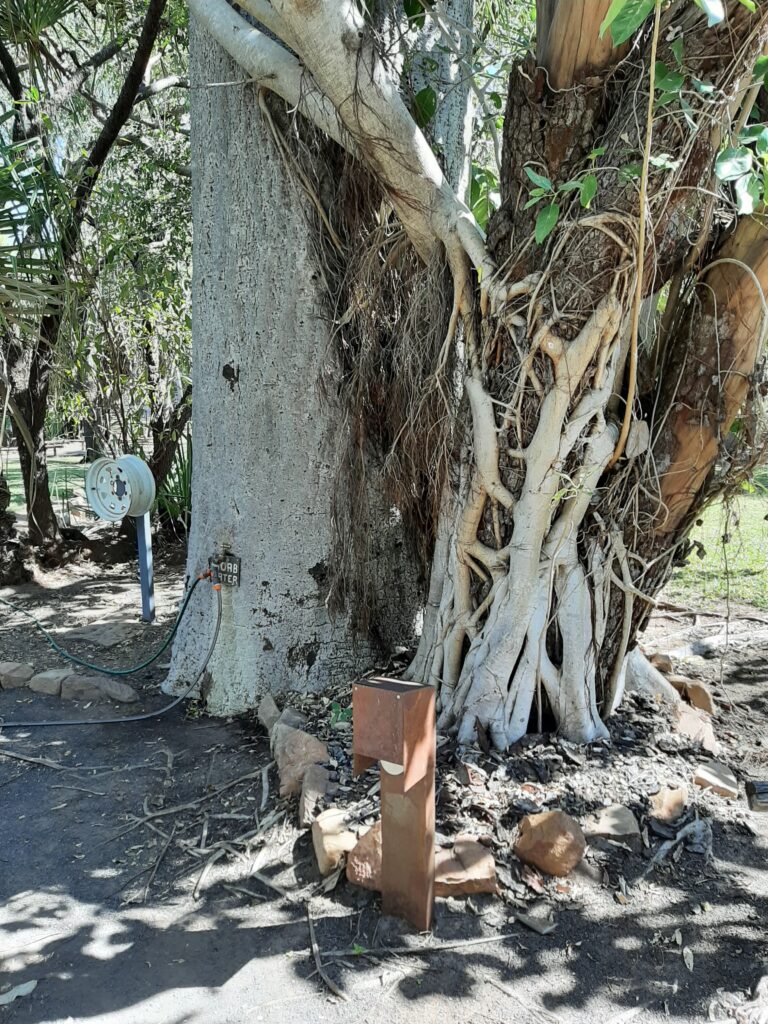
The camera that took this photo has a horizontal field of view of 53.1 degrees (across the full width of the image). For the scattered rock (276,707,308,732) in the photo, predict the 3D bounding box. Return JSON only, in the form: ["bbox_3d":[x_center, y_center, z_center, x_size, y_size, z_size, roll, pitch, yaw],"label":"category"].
[{"bbox_3d":[-0.411,0.946,3.458,0.140,0.124,0.130,-3,9,-15],"label":"scattered rock"}]

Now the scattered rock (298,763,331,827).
[{"bbox_3d":[-0.256,1.045,2.852,0.110,0.140,0.250,1,9,8],"label":"scattered rock"}]

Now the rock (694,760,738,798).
[{"bbox_3d":[1.285,1.032,2.973,0.160,0.090,0.160,6,10,35],"label":"rock"}]

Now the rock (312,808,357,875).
[{"bbox_3d":[-0.161,1.067,2.495,0.138,0.179,0.170,-2,9,-10],"label":"rock"}]

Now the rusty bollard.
[{"bbox_3d":[0.029,0.831,2.164,0.153,0.770,0.195,5,10,28],"label":"rusty bollard"}]

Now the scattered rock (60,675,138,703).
[{"bbox_3d":[-1.441,0.894,3.902,0.375,0.125,0.170,0,9,-3],"label":"scattered rock"}]

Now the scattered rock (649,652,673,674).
[{"bbox_3d":[1.499,0.827,4.186,0.123,0.111,0.130,0,9,0],"label":"scattered rock"}]

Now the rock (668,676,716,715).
[{"bbox_3d":[1.463,0.880,3.675,0.196,0.164,0.200,0,9,0],"label":"rock"}]

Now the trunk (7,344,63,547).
[{"bbox_3d":[-3.270,-0.632,7.186,0.460,1.950,0.400,0,9,0],"label":"trunk"}]

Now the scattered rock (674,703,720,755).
[{"bbox_3d":[1.370,0.947,3.370,0.140,0.140,0.240,-3,9,-20],"label":"scattered rock"}]

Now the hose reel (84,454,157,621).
[{"bbox_3d":[-1.667,0.193,5.054,0.415,1.133,0.305,4,10,28],"label":"hose reel"}]

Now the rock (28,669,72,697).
[{"bbox_3d":[-1.716,0.877,3.961,0.197,0.120,0.170,0,9,0],"label":"rock"}]

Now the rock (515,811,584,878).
[{"bbox_3d":[0.536,1.069,2.486,0.221,0.170,0.190,0,9,0],"label":"rock"}]

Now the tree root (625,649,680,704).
[{"bbox_3d":[1.309,0.802,3.750,0.260,0.250,0.230,3,10,20],"label":"tree root"}]

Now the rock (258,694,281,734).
[{"bbox_3d":[-0.519,0.917,3.485,0.095,0.174,0.110,-3,9,-15],"label":"rock"}]

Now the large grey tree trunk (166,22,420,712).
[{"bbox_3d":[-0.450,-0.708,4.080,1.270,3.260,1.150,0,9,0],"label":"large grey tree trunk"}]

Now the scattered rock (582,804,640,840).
[{"bbox_3d":[0.792,1.081,2.682,0.195,0.100,0.130,0,9,0],"label":"scattered rock"}]

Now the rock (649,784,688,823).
[{"bbox_3d":[1.026,1.051,2.778,0.135,0.110,0.130,0,9,0],"label":"rock"}]

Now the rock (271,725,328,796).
[{"bbox_3d":[-0.332,0.966,3.013,0.193,0.221,0.280,-3,9,-18],"label":"rock"}]

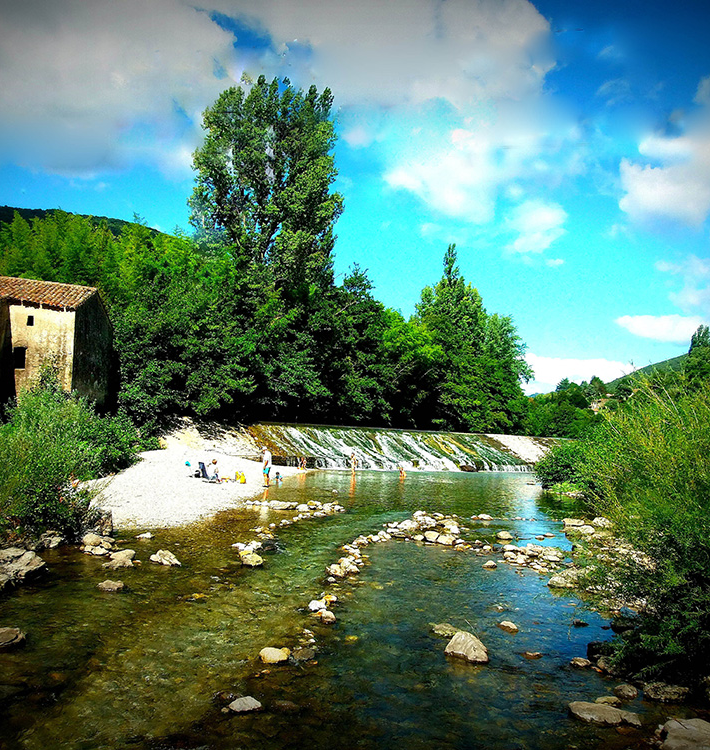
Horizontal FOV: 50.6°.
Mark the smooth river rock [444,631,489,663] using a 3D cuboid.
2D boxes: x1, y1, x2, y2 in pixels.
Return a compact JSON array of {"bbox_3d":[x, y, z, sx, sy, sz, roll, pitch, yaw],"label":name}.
[{"bbox_3d":[1.214,2.929,8.155,0.430,0.260,0.330,1,-5,12],"label":"smooth river rock"}]

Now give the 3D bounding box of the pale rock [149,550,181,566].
[{"bbox_3d":[-3.557,3.479,14.128,0.560,0.240,0.400,3,-4,-13],"label":"pale rock"}]

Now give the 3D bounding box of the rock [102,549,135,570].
[{"bbox_3d":[-4.287,3.380,13.648,0.580,0.310,0.450,4,-4,-17],"label":"rock"}]

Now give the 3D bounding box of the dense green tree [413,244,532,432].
[{"bbox_3d":[10.794,-3.077,69.000,10.400,17.200,9.500,2,-4,0],"label":"dense green tree"}]

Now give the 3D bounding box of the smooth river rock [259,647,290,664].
[{"bbox_3d":[-0.829,2.888,7.771,0.280,0.150,0.210,2,-5,0],"label":"smooth river rock"}]

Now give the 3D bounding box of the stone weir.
[{"bbox_3d":[5.878,5.466,55.750,26.500,2.900,6.200,4,-5,-28],"label":"stone weir"}]

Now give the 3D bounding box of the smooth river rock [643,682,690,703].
[{"bbox_3d":[2.860,2.896,6.898,0.400,0.140,0.240,1,-5,5],"label":"smooth river rock"}]

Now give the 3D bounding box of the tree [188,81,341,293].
[{"bbox_3d":[-7.679,-10.167,63.142,12.200,30.080,11.500,2,-5,0],"label":"tree"}]

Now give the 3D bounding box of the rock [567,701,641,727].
[{"bbox_3d":[2.158,2.874,6.498,0.610,0.150,0.280,0,-5,20],"label":"rock"}]

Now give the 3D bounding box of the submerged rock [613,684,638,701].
[{"bbox_3d":[2.848,3.354,7.906,0.240,0.130,0.190,1,-4,20],"label":"submerged rock"}]

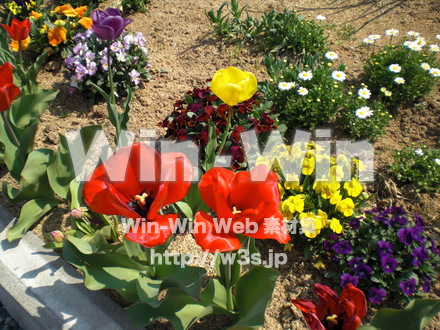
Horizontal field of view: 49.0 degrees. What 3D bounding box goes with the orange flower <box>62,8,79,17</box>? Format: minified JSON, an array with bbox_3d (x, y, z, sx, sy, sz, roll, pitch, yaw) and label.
[{"bbox_3d":[-0.380,-0.387,1.230,0.040,0.018,0.034,0,42,0],"label":"orange flower"}]

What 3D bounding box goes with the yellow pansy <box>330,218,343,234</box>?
[{"bbox_3d":[0.203,0.107,0.840,0.024,0.028,0.012,38,12,35],"label":"yellow pansy"}]

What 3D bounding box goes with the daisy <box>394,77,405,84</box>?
[{"bbox_3d":[0.451,-0.210,1.210,0.027,0.010,0.027,0,50,0],"label":"daisy"}]

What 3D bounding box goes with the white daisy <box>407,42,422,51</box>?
[{"bbox_3d":[0.460,-0.279,1.140,0.031,0.010,0.030,0,52,0],"label":"white daisy"}]

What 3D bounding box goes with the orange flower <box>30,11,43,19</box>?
[{"bbox_3d":[-0.531,-0.435,1.400,0.038,0.034,0.018,-21,9,-20],"label":"orange flower"}]

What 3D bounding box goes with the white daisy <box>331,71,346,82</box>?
[{"bbox_3d":[0.251,-0.187,1.020,0.031,0.010,0.031,0,55,0],"label":"white daisy"}]

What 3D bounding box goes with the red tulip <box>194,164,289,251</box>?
[{"bbox_3d":[0.024,0.054,0.610,0.118,0.080,0.100,0,42,0],"label":"red tulip"}]

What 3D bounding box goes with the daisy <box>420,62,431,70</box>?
[{"bbox_3d":[0.486,-0.232,1.140,0.025,0.010,0.025,-7,60,-7],"label":"daisy"}]

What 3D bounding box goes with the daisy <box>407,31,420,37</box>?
[{"bbox_3d":[0.481,-0.327,1.200,0.033,0.010,0.033,0,49,0],"label":"daisy"}]

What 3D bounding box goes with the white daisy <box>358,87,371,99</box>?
[{"bbox_3d":[0.314,-0.158,1.050,0.030,0.010,0.030,4,70,-4],"label":"white daisy"}]

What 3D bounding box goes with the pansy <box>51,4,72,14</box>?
[{"bbox_3d":[-0.410,-0.403,1.250,0.050,0.022,0.040,0,42,0],"label":"pansy"}]

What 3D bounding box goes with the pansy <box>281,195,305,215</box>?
[{"bbox_3d":[0.132,0.071,0.870,0.038,0.035,0.017,-13,11,-13],"label":"pansy"}]

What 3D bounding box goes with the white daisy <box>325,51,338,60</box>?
[{"bbox_3d":[0.282,-0.275,1.220,0.031,0.011,0.031,0,50,0],"label":"white daisy"}]

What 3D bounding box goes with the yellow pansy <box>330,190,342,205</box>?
[{"bbox_3d":[0.215,0.060,0.890,0.026,0.028,0.013,-22,14,-21],"label":"yellow pansy"}]

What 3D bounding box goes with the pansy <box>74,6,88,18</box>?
[{"bbox_3d":[-0.391,-0.434,1.370,0.042,0.038,0.020,-21,9,-20],"label":"pansy"}]

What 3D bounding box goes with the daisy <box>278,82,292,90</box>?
[{"bbox_3d":[0.144,-0.172,1.060,0.031,0.011,0.031,6,44,7],"label":"daisy"}]

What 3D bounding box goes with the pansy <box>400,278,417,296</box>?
[{"bbox_3d":[0.299,0.194,0.765,0.027,0.028,0.012,14,1,14],"label":"pansy"}]

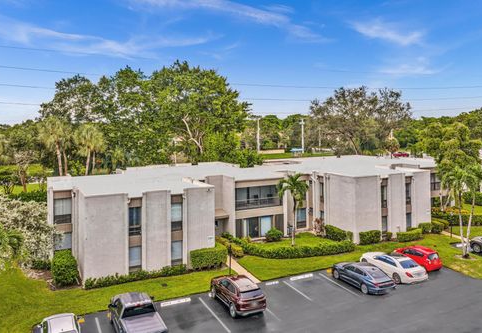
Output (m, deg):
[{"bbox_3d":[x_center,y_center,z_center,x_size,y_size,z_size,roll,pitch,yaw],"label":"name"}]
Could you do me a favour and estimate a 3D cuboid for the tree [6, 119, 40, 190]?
[{"bbox_3d":[-33.820,-1.464,60.306,5.260,11.120,5.260,0,7,0],"label":"tree"}]

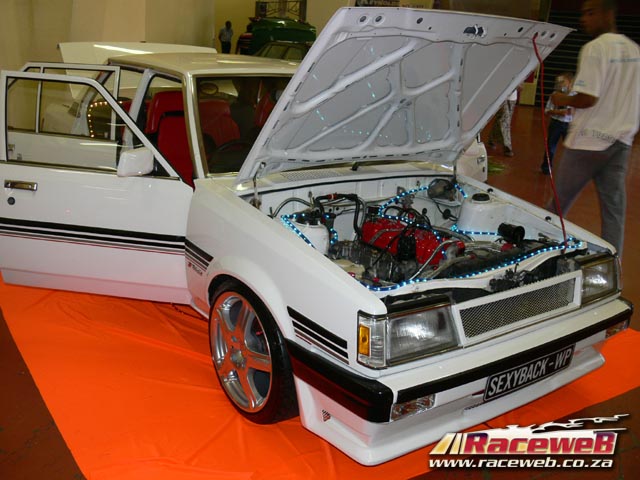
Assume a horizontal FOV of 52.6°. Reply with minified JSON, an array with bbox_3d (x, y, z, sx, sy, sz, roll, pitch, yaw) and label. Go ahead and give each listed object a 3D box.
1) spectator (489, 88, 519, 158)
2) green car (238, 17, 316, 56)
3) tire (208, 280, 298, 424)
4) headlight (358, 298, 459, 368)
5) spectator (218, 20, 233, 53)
[{"bbox_3d":[2.962,-2.199,9.953,0.500,1.700,0.550,-8,21,-35],"label":"spectator"},{"bbox_3d":[-1.072,-5.774,19.174,1.720,1.500,4.200,4,17,0],"label":"green car"},{"bbox_3d":[-0.212,0.413,2.532,0.200,0.590,0.590,-9,21,-36],"label":"tire"},{"bbox_3d":[0.296,0.299,2.106,0.380,0.170,0.120,-9,21,-36],"label":"headlight"},{"bbox_3d":[-2.963,-5.870,20.051,0.500,1.740,0.320,1,17,-11],"label":"spectator"}]

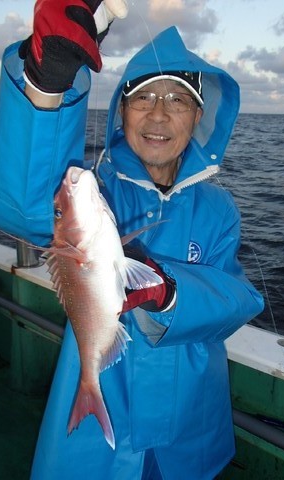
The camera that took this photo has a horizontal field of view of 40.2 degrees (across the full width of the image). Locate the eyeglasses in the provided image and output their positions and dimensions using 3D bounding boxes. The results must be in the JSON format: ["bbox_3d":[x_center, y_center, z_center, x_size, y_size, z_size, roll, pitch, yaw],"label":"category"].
[{"bbox_3d":[0.045,-0.275,0.801,0.138,0.042,0.140,5,12,7],"label":"eyeglasses"}]

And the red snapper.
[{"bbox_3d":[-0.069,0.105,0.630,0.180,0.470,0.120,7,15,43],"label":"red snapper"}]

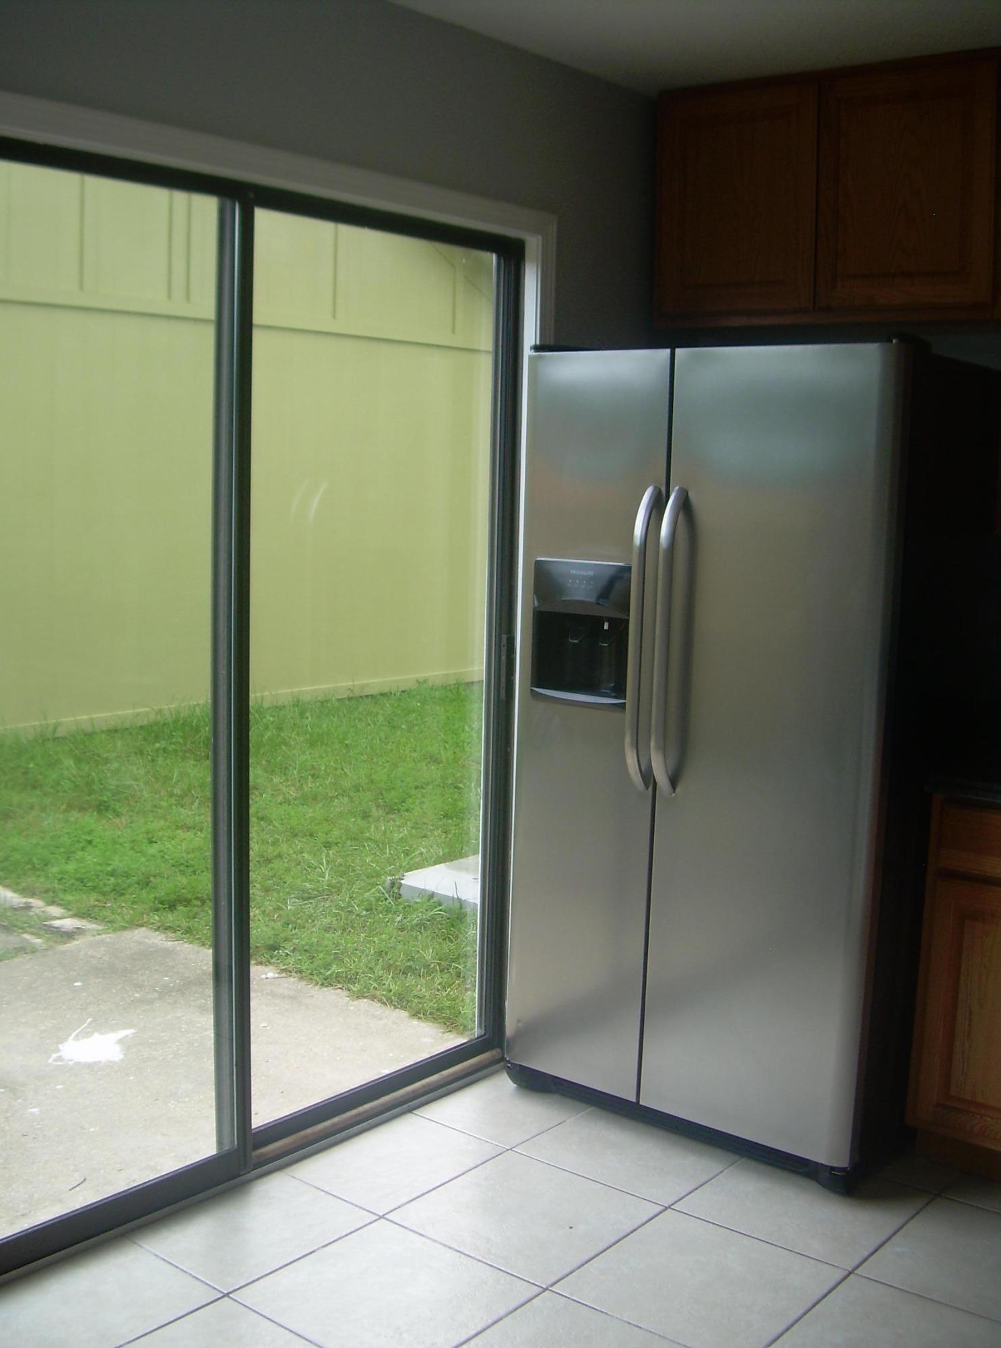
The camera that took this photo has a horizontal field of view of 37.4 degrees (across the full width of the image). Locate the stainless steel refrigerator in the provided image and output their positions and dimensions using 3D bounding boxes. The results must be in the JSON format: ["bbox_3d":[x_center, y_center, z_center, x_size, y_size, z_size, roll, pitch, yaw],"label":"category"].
[{"bbox_3d":[0.620,0.133,3.520,0.905,1.760,0.820,8,10,38],"label":"stainless steel refrigerator"}]

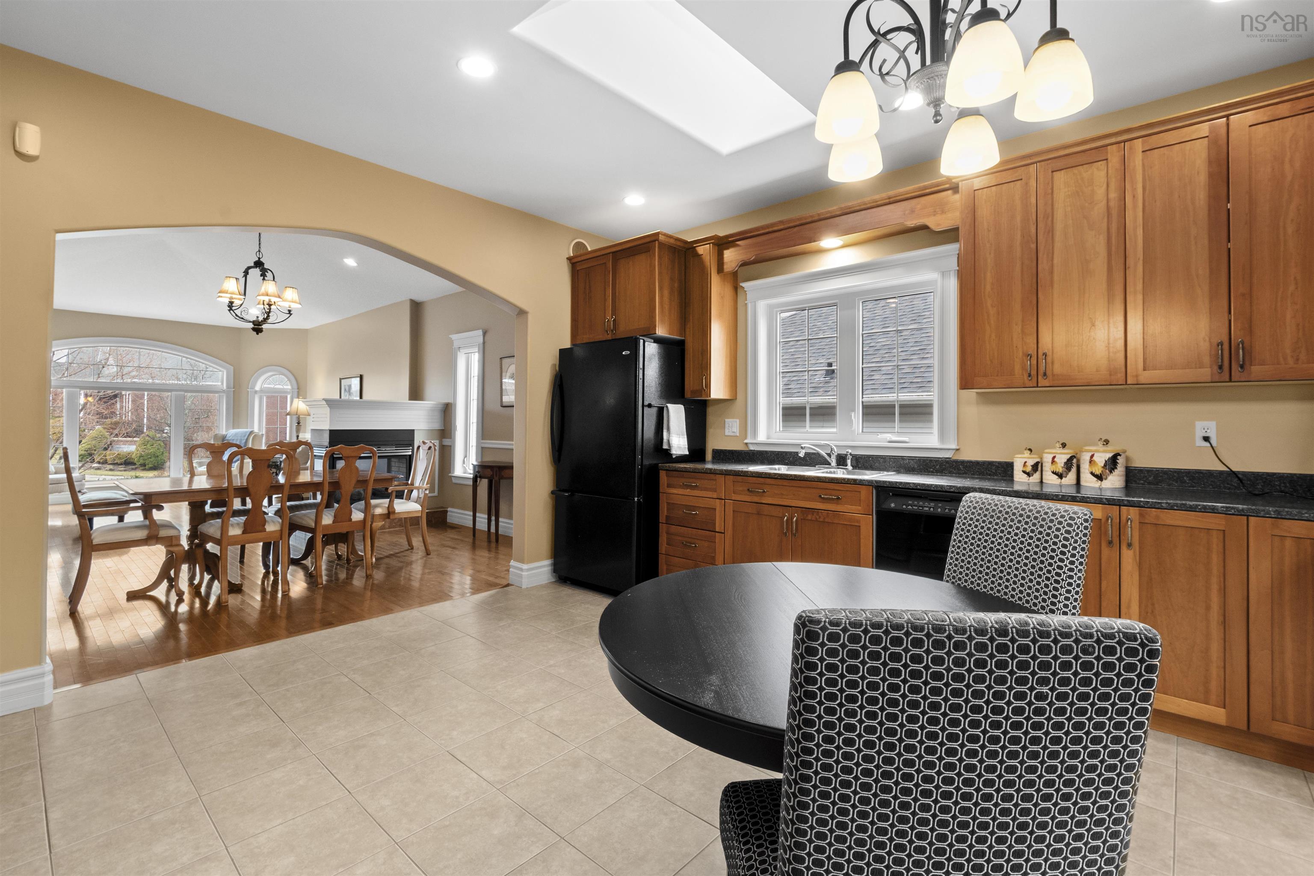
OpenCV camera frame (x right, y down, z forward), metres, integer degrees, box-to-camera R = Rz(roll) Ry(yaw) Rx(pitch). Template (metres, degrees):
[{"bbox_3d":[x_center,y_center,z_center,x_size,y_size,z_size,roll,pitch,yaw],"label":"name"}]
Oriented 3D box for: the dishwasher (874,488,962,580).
[{"bbox_3d":[1.538,0.710,2.824,0.610,0.860,0.600,2,2,41],"label":"dishwasher"}]

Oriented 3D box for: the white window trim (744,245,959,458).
[{"bbox_3d":[1.135,-0.492,3.474,1.394,1.181,0.110,2,2,40],"label":"white window trim"}]

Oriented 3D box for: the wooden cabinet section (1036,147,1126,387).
[{"bbox_3d":[2.031,-0.764,2.616,0.320,1.058,0.330,0,0,41],"label":"wooden cabinet section"}]

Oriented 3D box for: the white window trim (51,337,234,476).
[{"bbox_3d":[-7.775,-0.395,8.110,2.430,2.138,0.130,-1,2,-45],"label":"white window trim"}]

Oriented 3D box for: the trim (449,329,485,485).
[{"bbox_3d":[-2.180,-0.343,6.300,0.680,1.720,0.110,2,2,40],"label":"trim"}]

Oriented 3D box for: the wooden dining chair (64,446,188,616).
[{"bbox_3d":[-3.609,0.569,3.704,0.580,1.040,0.580,2,2,43],"label":"wooden dining chair"}]

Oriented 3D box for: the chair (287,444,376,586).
[{"bbox_3d":[-2.542,0.564,4.308,0.570,1.030,0.510,2,2,43],"label":"chair"}]

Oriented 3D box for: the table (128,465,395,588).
[{"bbox_3d":[-3.055,0.696,4.303,0.980,0.750,1.640,2,2,42],"label":"table"}]

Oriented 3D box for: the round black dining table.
[{"bbox_3d":[0.409,0.800,1.308,1.085,0.742,1.085,2,2,40],"label":"round black dining table"}]

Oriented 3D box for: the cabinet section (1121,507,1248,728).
[{"bbox_3d":[2.165,0.664,2.287,0.352,0.766,0.590,0,0,41],"label":"cabinet section"}]

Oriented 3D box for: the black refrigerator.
[{"bbox_3d":[-0.204,0.206,4.164,0.830,1.765,0.800,2,2,41],"label":"black refrigerator"}]

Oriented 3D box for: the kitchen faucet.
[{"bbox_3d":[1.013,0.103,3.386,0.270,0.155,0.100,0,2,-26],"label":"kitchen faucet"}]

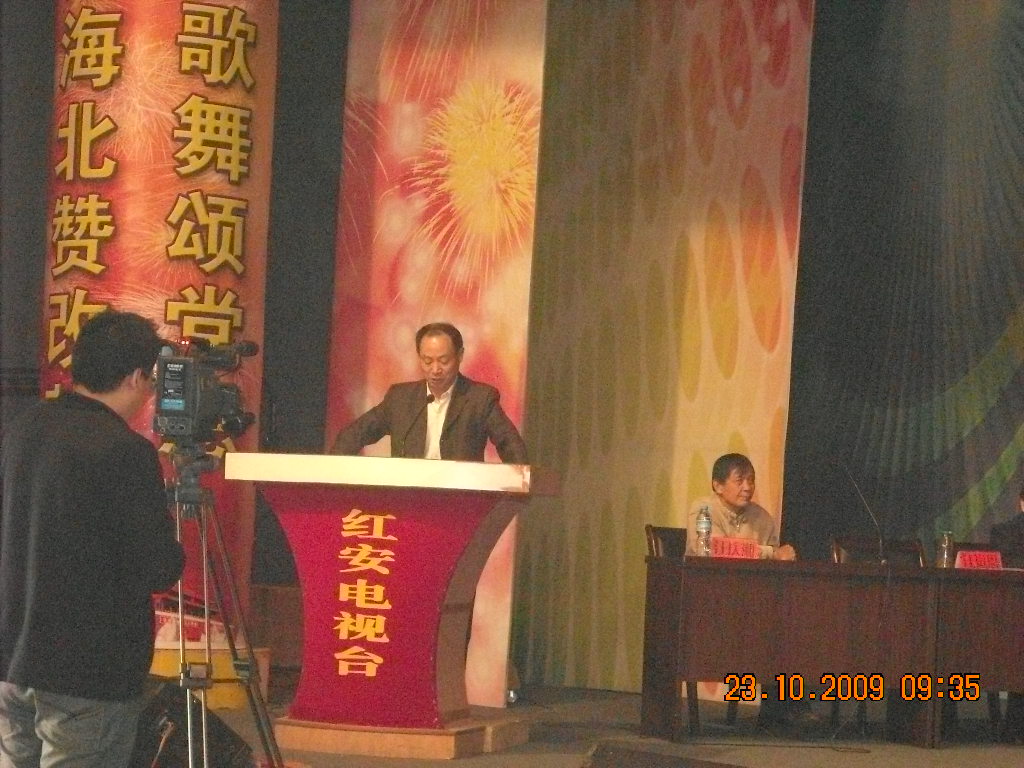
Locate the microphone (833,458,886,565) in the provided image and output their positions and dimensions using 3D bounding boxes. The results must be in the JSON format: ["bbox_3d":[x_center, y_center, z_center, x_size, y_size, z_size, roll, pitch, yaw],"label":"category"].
[{"bbox_3d":[1.522,0.569,13.739,0.265,0.454,0.122,1,-3,38],"label":"microphone"}]

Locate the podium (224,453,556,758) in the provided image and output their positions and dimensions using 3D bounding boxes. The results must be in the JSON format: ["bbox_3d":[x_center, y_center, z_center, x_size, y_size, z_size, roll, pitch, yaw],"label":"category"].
[{"bbox_3d":[-0.486,0.866,12.385,1.220,1.140,0.500,3,-1,15],"label":"podium"}]

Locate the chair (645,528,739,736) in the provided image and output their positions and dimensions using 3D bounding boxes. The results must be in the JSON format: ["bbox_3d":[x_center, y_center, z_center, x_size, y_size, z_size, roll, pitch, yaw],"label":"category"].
[{"bbox_3d":[0.875,1.097,13.881,0.479,0.908,0.510,3,-3,-22],"label":"chair"}]

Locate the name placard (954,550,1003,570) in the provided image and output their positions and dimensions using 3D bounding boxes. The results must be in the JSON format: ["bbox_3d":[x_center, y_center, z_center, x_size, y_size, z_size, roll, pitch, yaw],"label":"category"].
[{"bbox_3d":[2.060,0.774,13.720,0.238,0.090,0.082,3,-3,-22],"label":"name placard"}]

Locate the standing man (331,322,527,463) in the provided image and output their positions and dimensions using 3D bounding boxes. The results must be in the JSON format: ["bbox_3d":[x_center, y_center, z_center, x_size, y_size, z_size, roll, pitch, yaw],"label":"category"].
[{"bbox_3d":[-0.333,0.549,12.317,0.816,1.596,0.490,2,-3,14],"label":"standing man"}]

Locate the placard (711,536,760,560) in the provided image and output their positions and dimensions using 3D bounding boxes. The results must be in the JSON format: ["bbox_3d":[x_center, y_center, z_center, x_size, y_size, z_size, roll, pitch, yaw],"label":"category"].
[{"bbox_3d":[0.958,0.702,13.276,0.233,0.100,0.082,3,-3,-22],"label":"placard"}]

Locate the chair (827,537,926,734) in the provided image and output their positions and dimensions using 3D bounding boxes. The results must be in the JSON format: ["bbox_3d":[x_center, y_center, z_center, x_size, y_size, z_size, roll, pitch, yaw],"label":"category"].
[{"bbox_3d":[1.758,1.156,14.237,0.479,0.898,0.510,3,-3,-22],"label":"chair"}]

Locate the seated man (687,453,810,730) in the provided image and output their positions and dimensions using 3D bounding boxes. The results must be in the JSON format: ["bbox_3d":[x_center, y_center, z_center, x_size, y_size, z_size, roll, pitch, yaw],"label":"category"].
[{"bbox_3d":[1.007,0.932,13.840,0.490,1.244,0.653,3,-3,-22],"label":"seated man"}]

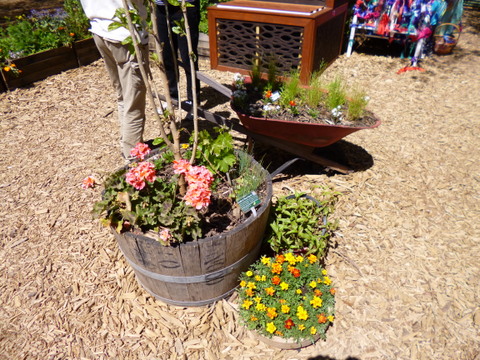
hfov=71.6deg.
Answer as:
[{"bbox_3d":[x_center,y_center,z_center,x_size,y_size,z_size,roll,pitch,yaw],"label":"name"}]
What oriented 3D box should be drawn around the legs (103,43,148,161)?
[{"bbox_3d":[-0.749,-0.545,2.243,0.270,0.850,0.270,-21,39,-29],"label":"legs"}]

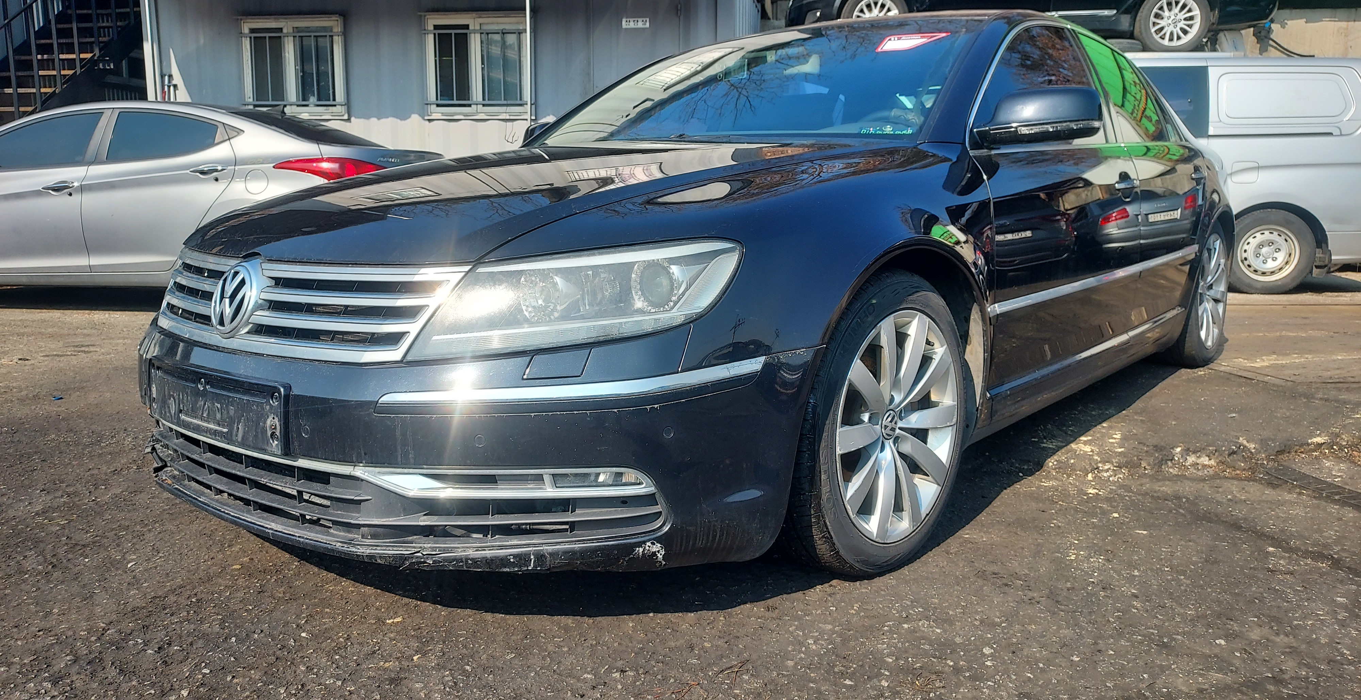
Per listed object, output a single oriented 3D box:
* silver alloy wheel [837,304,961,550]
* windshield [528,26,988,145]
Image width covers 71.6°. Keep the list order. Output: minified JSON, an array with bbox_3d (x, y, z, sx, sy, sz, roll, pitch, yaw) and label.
[{"bbox_3d":[0.412,0.156,2.098,0.200,0.512,0.512,9,14,42],"label":"silver alloy wheel"},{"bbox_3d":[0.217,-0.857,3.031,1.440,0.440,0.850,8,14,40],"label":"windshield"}]

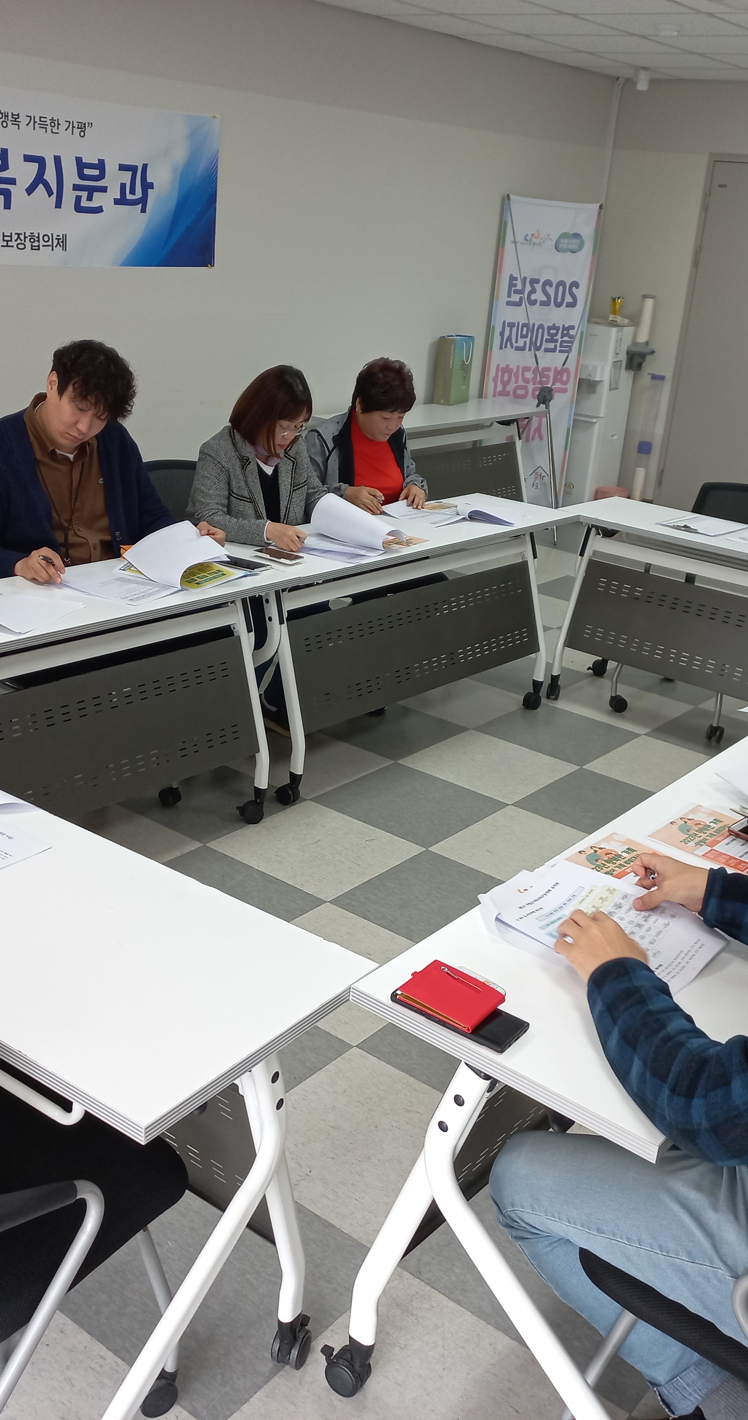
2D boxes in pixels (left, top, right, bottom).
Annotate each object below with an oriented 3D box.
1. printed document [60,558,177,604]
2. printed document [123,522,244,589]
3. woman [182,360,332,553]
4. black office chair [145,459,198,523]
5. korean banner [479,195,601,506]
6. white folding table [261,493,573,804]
[{"bbox_3d":[-0.648,-0.316,3.469,0.295,0.012,0.210,16,23,26],"label":"printed document"},{"bbox_3d":[-0.507,-0.412,3.642,0.250,0.095,0.300,14,22,23],"label":"printed document"},{"bbox_3d":[-0.349,-0.540,4.575,0.500,1.170,0.760,-15,28,-43],"label":"woman"},{"bbox_3d":[-0.548,-0.400,4.646,0.570,0.820,0.550,19,25,33],"label":"black office chair"},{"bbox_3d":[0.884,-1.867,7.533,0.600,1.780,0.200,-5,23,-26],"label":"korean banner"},{"bbox_3d":[0.059,-0.262,4.594,0.465,0.720,1.500,20,25,35],"label":"white folding table"}]

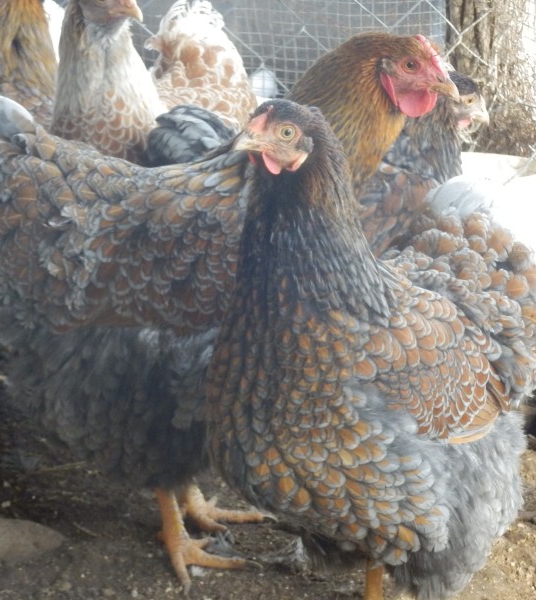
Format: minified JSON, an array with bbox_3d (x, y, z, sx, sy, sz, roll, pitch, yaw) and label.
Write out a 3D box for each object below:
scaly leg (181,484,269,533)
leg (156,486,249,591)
[{"bbox_3d":[-0.030,0.148,2.251,0.080,0.066,0.069,3,17,10],"label":"scaly leg"},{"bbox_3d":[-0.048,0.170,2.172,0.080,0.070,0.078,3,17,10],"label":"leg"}]

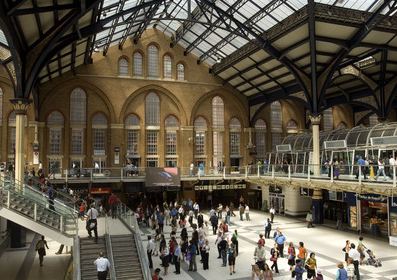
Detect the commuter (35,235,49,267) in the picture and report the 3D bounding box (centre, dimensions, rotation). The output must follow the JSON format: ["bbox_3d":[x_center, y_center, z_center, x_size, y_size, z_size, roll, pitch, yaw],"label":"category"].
[{"bbox_3d":[-9.272,6.593,22.848,0.720,1.776,0.500,1,-3,-19],"label":"commuter"}]

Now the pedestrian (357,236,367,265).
[{"bbox_3d":[9.827,6.694,23.261,0.550,1.690,0.500,-2,-4,28],"label":"pedestrian"}]

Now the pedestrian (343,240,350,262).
[{"bbox_3d":[8.956,6.878,23.343,0.450,1.569,0.500,-1,-3,12],"label":"pedestrian"}]

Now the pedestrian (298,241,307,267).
[{"bbox_3d":[5.896,6.619,22.025,0.380,1.700,0.520,2,-4,-30],"label":"pedestrian"}]

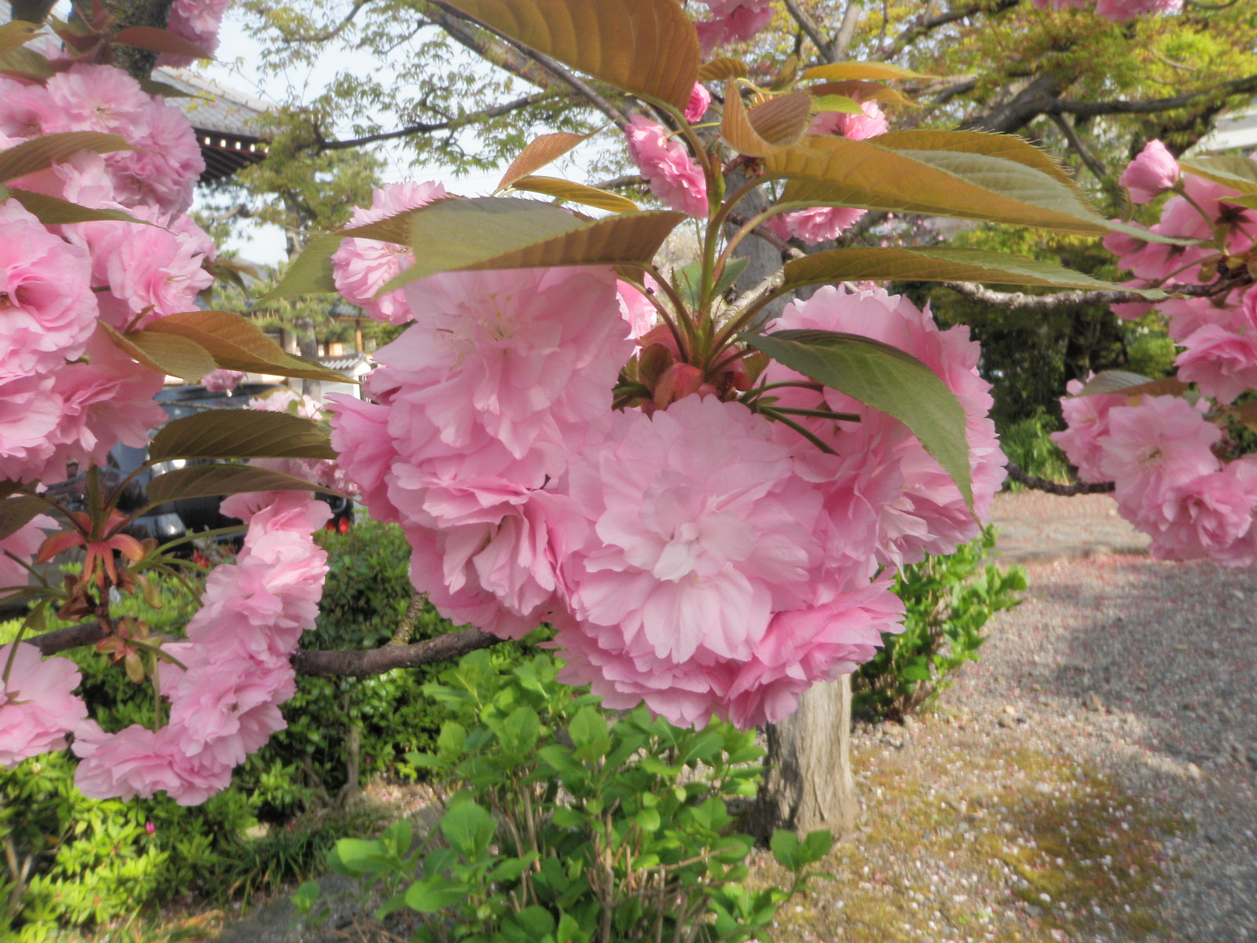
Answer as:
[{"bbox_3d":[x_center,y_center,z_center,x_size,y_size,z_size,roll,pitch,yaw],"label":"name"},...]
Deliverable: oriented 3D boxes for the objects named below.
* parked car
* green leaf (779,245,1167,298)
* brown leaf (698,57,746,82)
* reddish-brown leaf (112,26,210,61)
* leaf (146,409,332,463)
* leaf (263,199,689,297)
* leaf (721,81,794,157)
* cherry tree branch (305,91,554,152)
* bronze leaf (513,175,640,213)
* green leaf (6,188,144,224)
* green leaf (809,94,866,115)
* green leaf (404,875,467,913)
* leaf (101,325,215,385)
[{"bbox_3d":[-4.750,-0.090,11.000,1.700,1.600,4.200,-3,5,-42],"label":"parked car"},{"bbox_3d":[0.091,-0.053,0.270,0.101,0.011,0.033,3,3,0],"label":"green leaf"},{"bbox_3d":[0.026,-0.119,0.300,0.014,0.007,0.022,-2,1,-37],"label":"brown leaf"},{"bbox_3d":[-0.230,-0.211,0.500,0.046,0.012,0.023,12,4,0],"label":"reddish-brown leaf"},{"bbox_3d":[-0.167,-0.016,0.450,0.092,0.022,0.030,2,3,0],"label":"leaf"},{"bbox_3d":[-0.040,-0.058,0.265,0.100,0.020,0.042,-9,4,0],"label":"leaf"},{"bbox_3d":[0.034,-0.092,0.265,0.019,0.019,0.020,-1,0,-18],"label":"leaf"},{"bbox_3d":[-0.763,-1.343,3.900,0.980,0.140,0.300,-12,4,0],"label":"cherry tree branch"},{"bbox_3d":[-0.021,-0.109,0.400,0.052,0.011,0.025,12,4,0],"label":"bronze leaf"},{"bbox_3d":[-0.196,-0.094,0.360,0.047,0.010,0.025,12,4,0],"label":"green leaf"},{"bbox_3d":[0.094,-0.166,0.460,0.028,0.009,0.018,8,4,0],"label":"green leaf"},{"bbox_3d":[-0.301,0.665,1.600,0.100,0.022,0.065,-7,35,-6],"label":"green leaf"},{"bbox_3d":[-0.168,-0.042,0.365,0.038,0.015,0.030,18,4,0],"label":"leaf"}]

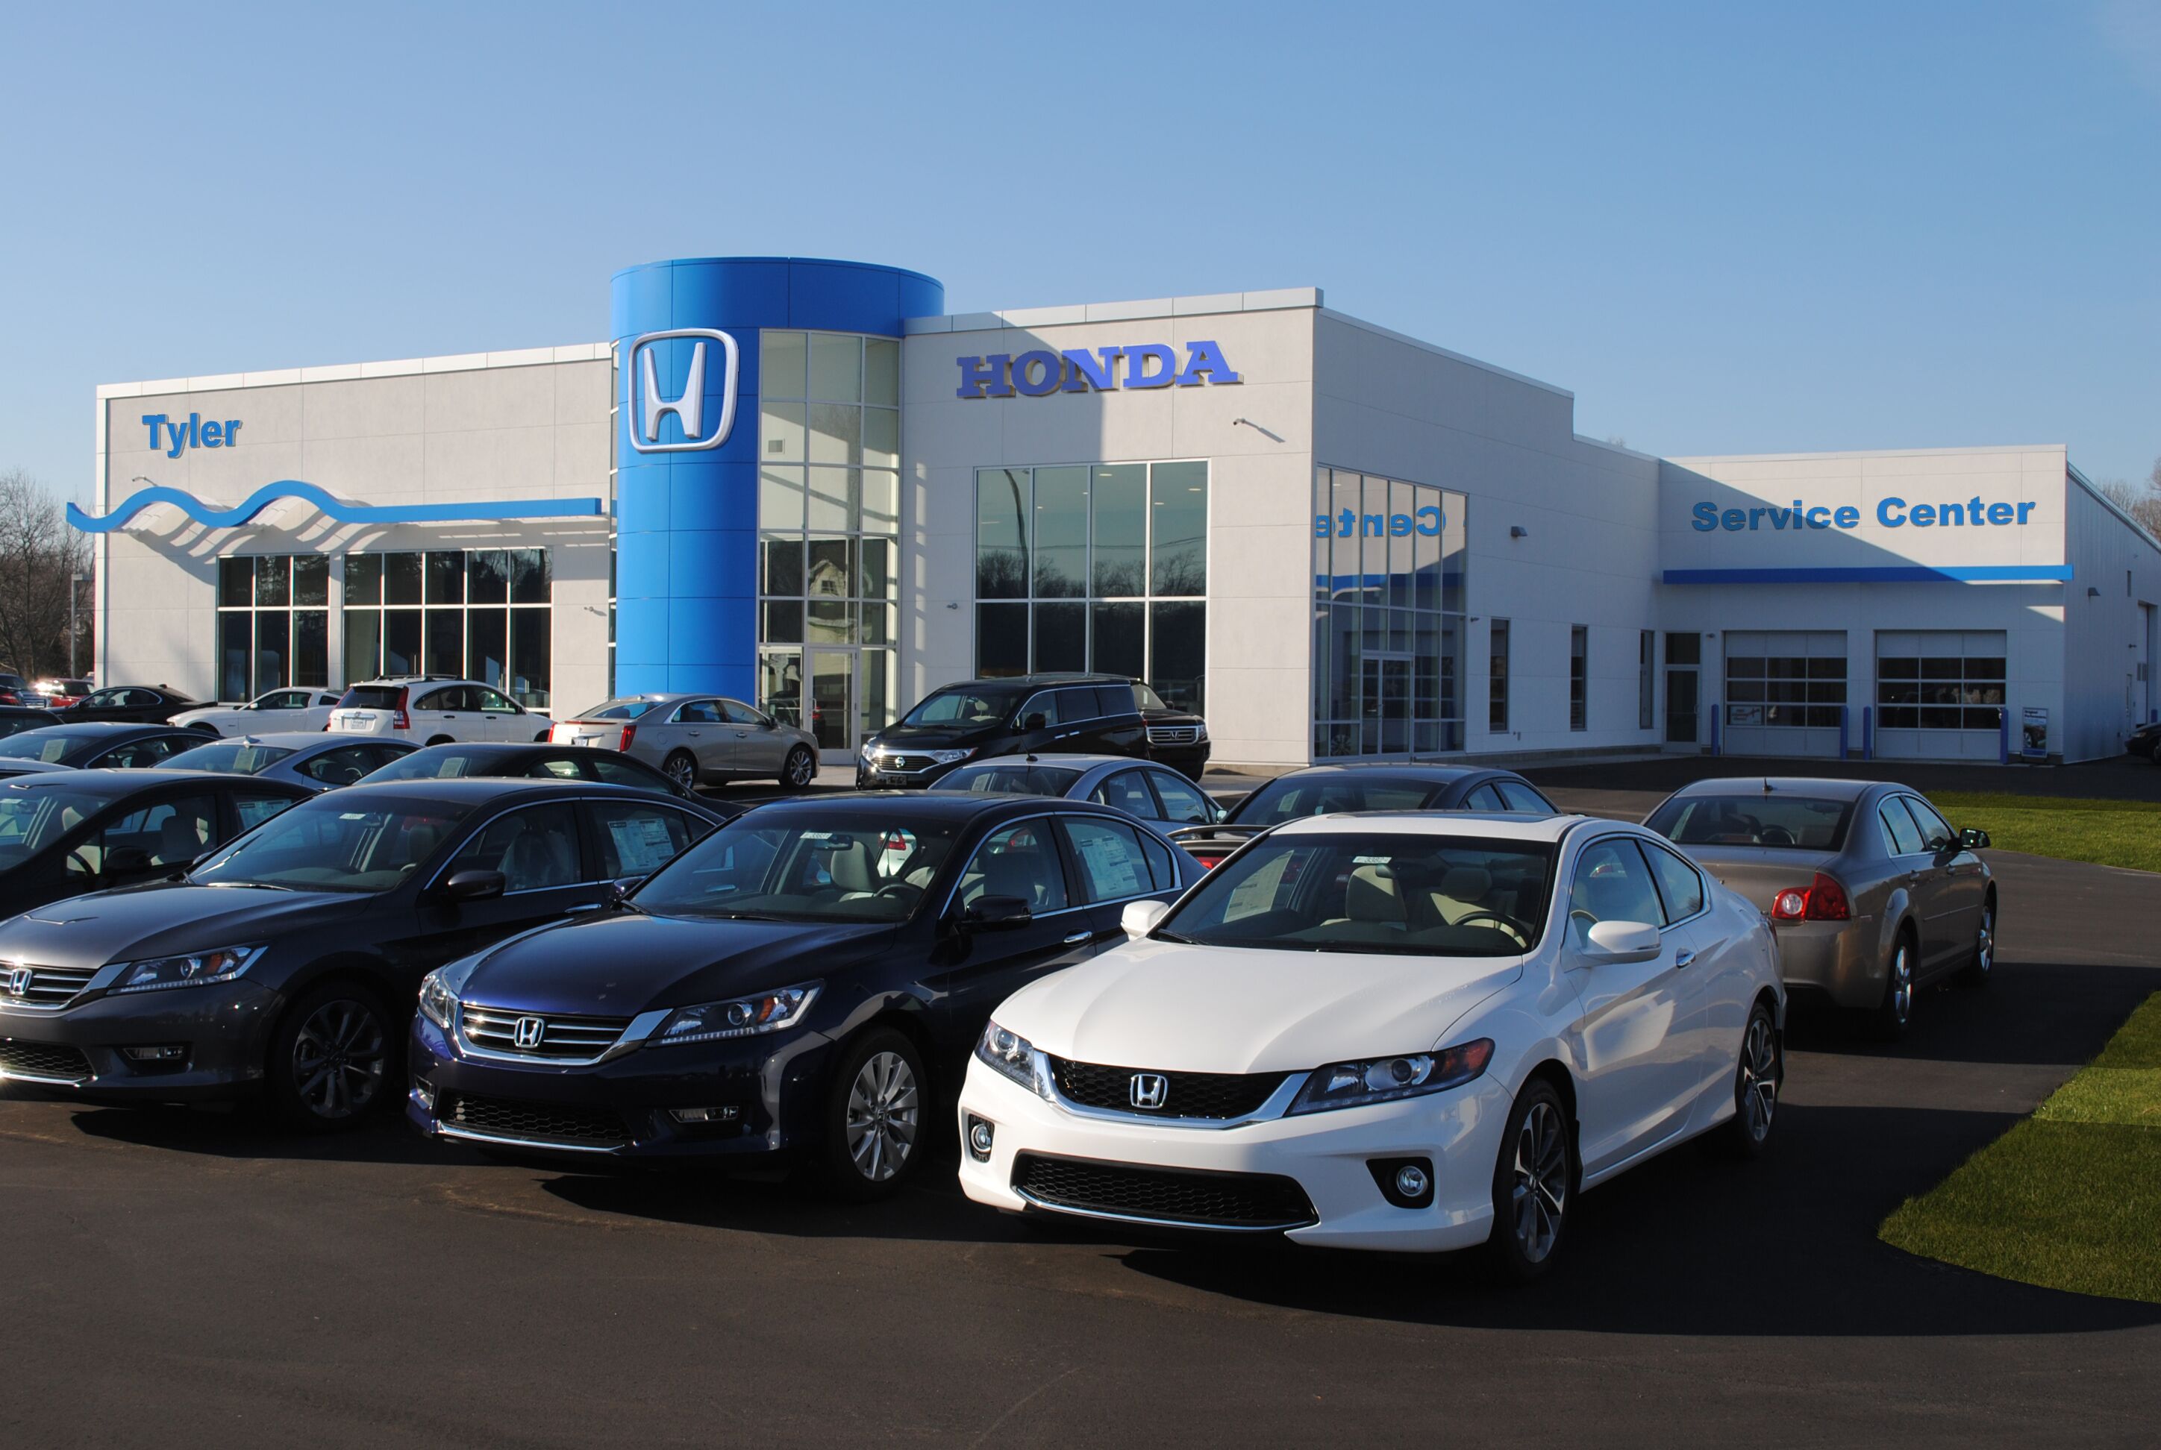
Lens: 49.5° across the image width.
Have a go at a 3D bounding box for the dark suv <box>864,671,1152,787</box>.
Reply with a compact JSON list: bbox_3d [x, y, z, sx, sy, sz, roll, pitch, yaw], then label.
[{"bbox_3d":[-1.042,0.253,33.119,1.971,1.830,5.100,1,1,33],"label":"dark suv"}]

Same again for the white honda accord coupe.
[{"bbox_3d":[1.407,1.072,9.129,1.849,1.435,4.806,1,1,30],"label":"white honda accord coupe"}]

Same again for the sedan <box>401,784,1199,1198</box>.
[{"bbox_3d":[-0.792,1.033,10.341,1.849,1.466,4.862,1,1,29],"label":"sedan"}]

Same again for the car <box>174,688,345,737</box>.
[{"bbox_3d":[-17.056,-0.086,50.228,4.778,1.400,1.877,0,1,-11],"label":"car"}]

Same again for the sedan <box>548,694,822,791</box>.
[{"bbox_3d":[-6.071,0.278,36.796,1.852,1.510,5.131,1,1,32],"label":"sedan"}]

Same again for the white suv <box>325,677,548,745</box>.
[{"bbox_3d":[-11.212,0.019,42.102,1.820,1.680,4.550,1,1,29],"label":"white suv"}]

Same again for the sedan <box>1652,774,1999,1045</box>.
[{"bbox_3d":[4.630,1.073,15.000,1.786,1.451,4.872,1,1,30],"label":"sedan"}]

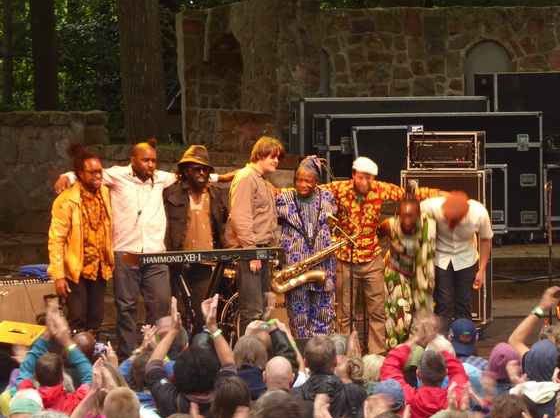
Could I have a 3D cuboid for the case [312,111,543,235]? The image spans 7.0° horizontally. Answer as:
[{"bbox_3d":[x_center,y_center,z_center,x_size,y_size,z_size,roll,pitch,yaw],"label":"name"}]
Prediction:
[{"bbox_3d":[1.507,-0.373,46.518,2.220,1.215,0.650,-1,3,-12],"label":"case"}]

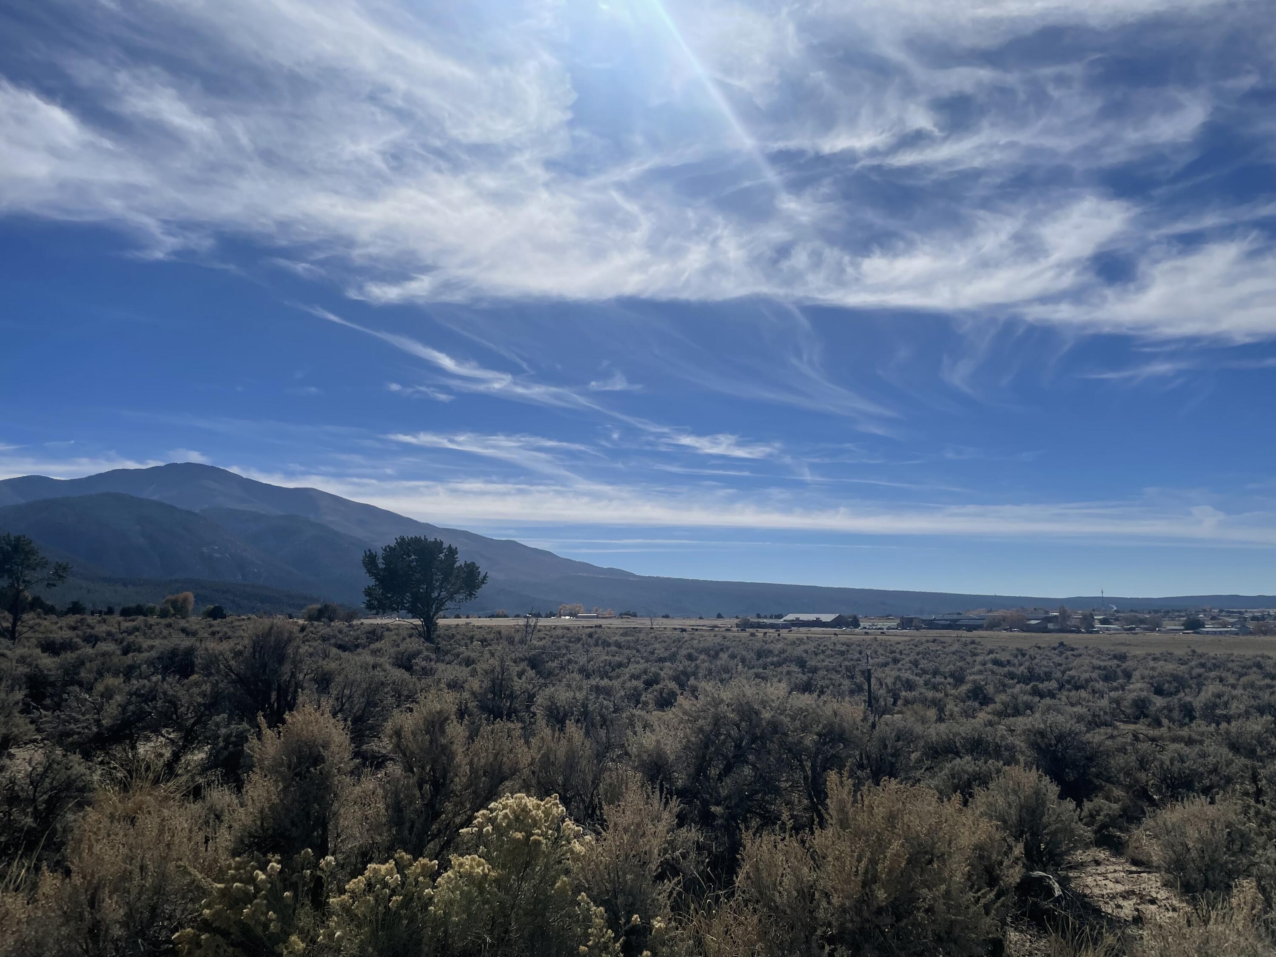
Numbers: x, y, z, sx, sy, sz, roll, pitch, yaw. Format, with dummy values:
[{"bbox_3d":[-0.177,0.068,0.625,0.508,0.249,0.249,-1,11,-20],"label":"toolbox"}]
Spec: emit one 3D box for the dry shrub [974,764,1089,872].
[{"bbox_3d":[2.553,2.203,6.347,0.740,0.680,0.720,-3,-8,21],"label":"dry shrub"}]

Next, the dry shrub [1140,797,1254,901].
[{"bbox_3d":[3.406,2.242,5.963,0.660,0.620,0.650,-4,-9,28],"label":"dry shrub"}]

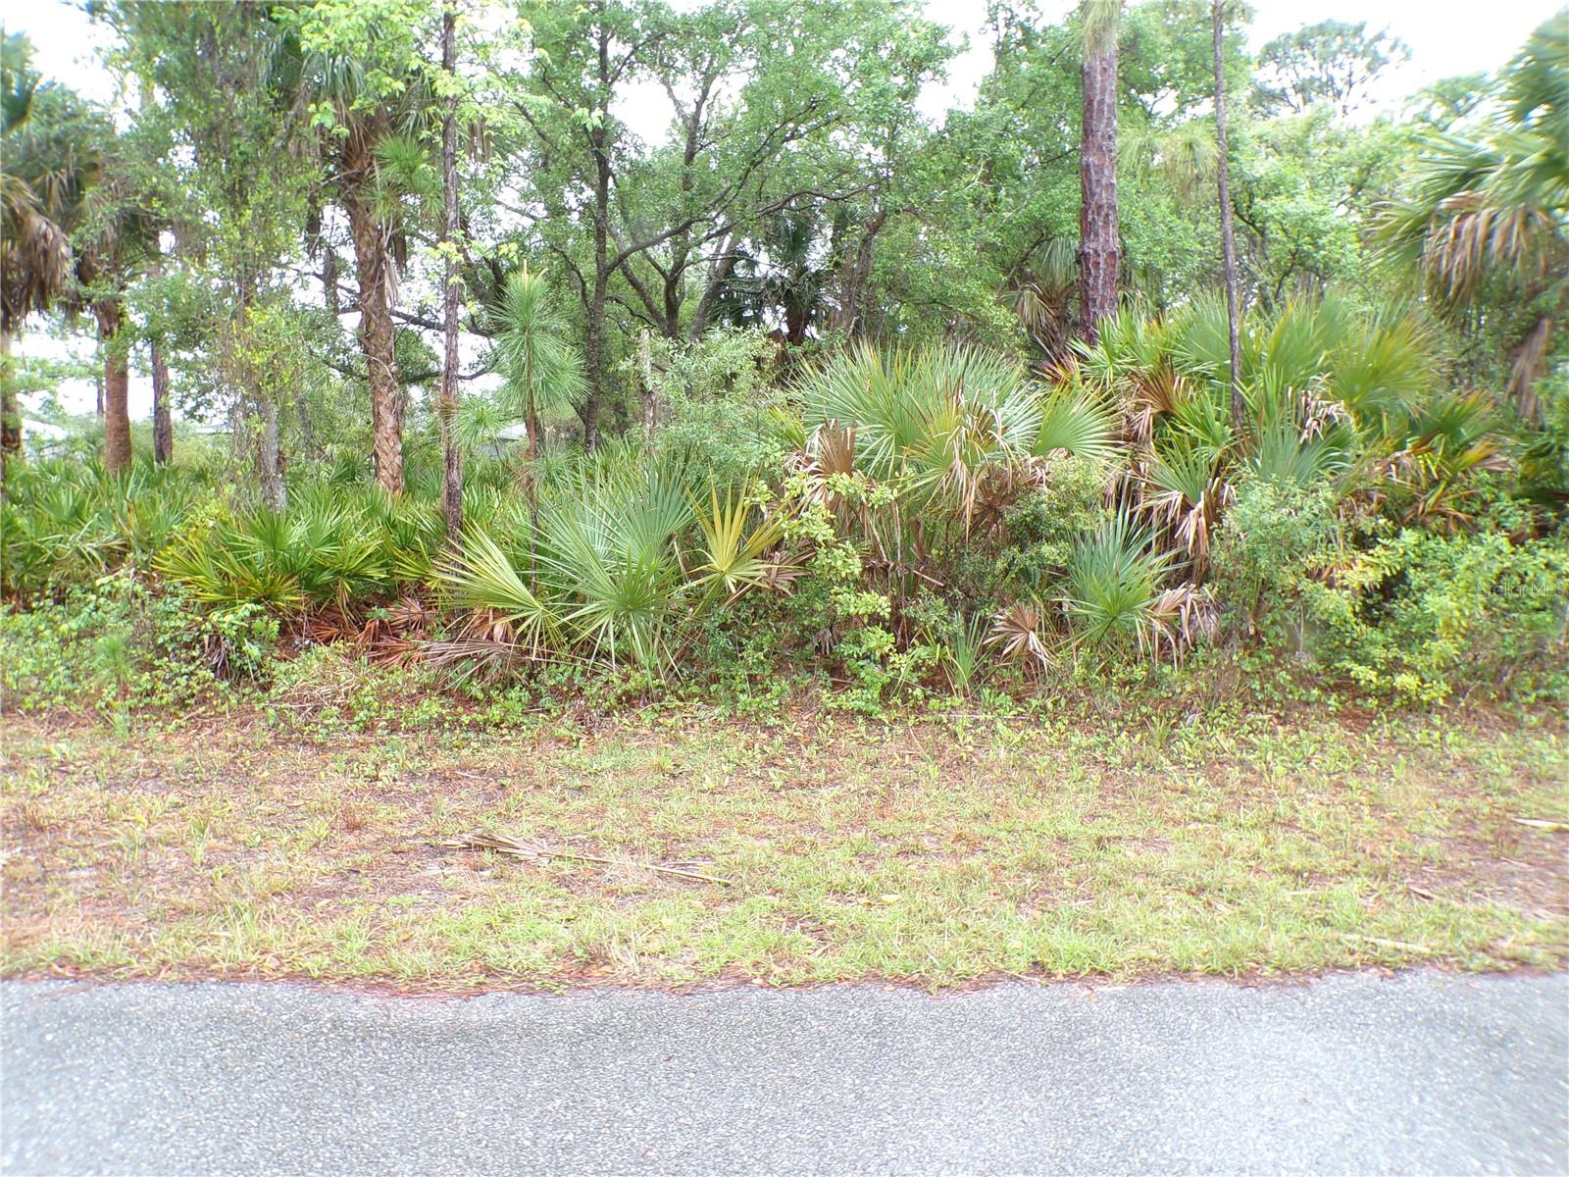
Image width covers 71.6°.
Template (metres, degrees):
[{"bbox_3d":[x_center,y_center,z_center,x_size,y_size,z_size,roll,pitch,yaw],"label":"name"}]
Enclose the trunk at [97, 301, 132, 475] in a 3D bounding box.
[{"bbox_3d":[-9.226,-2.401,15.019,0.380,3.070,0.360,2,7,0],"label":"trunk"}]

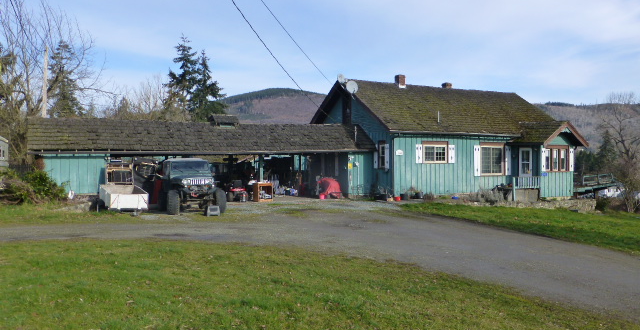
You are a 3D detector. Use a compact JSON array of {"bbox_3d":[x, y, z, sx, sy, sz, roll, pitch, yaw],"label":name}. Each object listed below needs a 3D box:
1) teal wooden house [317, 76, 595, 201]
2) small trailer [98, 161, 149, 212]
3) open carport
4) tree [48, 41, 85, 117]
[{"bbox_3d":[7.728,-1.745,29.189,13.475,6.566,11.760,0,0,-26],"label":"teal wooden house"},{"bbox_3d":[-7.100,0.810,18.000,1.600,1.650,2.800,0,0,-26],"label":"small trailer"},{"bbox_3d":[-5.006,-0.288,23.973,15.246,3.712,5.395,0,0,-26],"label":"open carport"},{"bbox_3d":[-25.400,-5.300,50.000,4.800,14.200,4.800,0,0,0],"label":"tree"}]

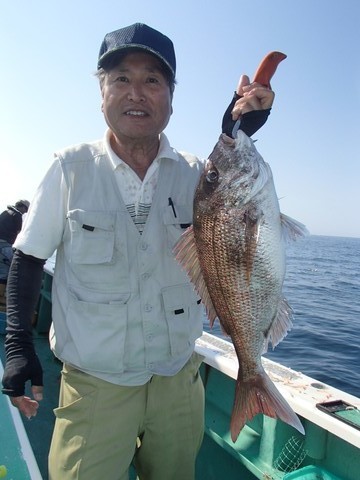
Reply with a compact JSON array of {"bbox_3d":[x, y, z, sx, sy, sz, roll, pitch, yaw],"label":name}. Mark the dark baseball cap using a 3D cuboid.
[{"bbox_3d":[-0.104,-0.462,0.950,0.190,0.155,0.265,1,3,-6],"label":"dark baseball cap"}]

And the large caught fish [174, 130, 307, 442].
[{"bbox_3d":[0.138,0.094,0.820,0.270,0.640,0.120,-6,0,7],"label":"large caught fish"}]

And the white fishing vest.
[{"bbox_3d":[-0.128,0.035,1.010,0.430,0.610,0.270,-2,0,-16],"label":"white fishing vest"}]

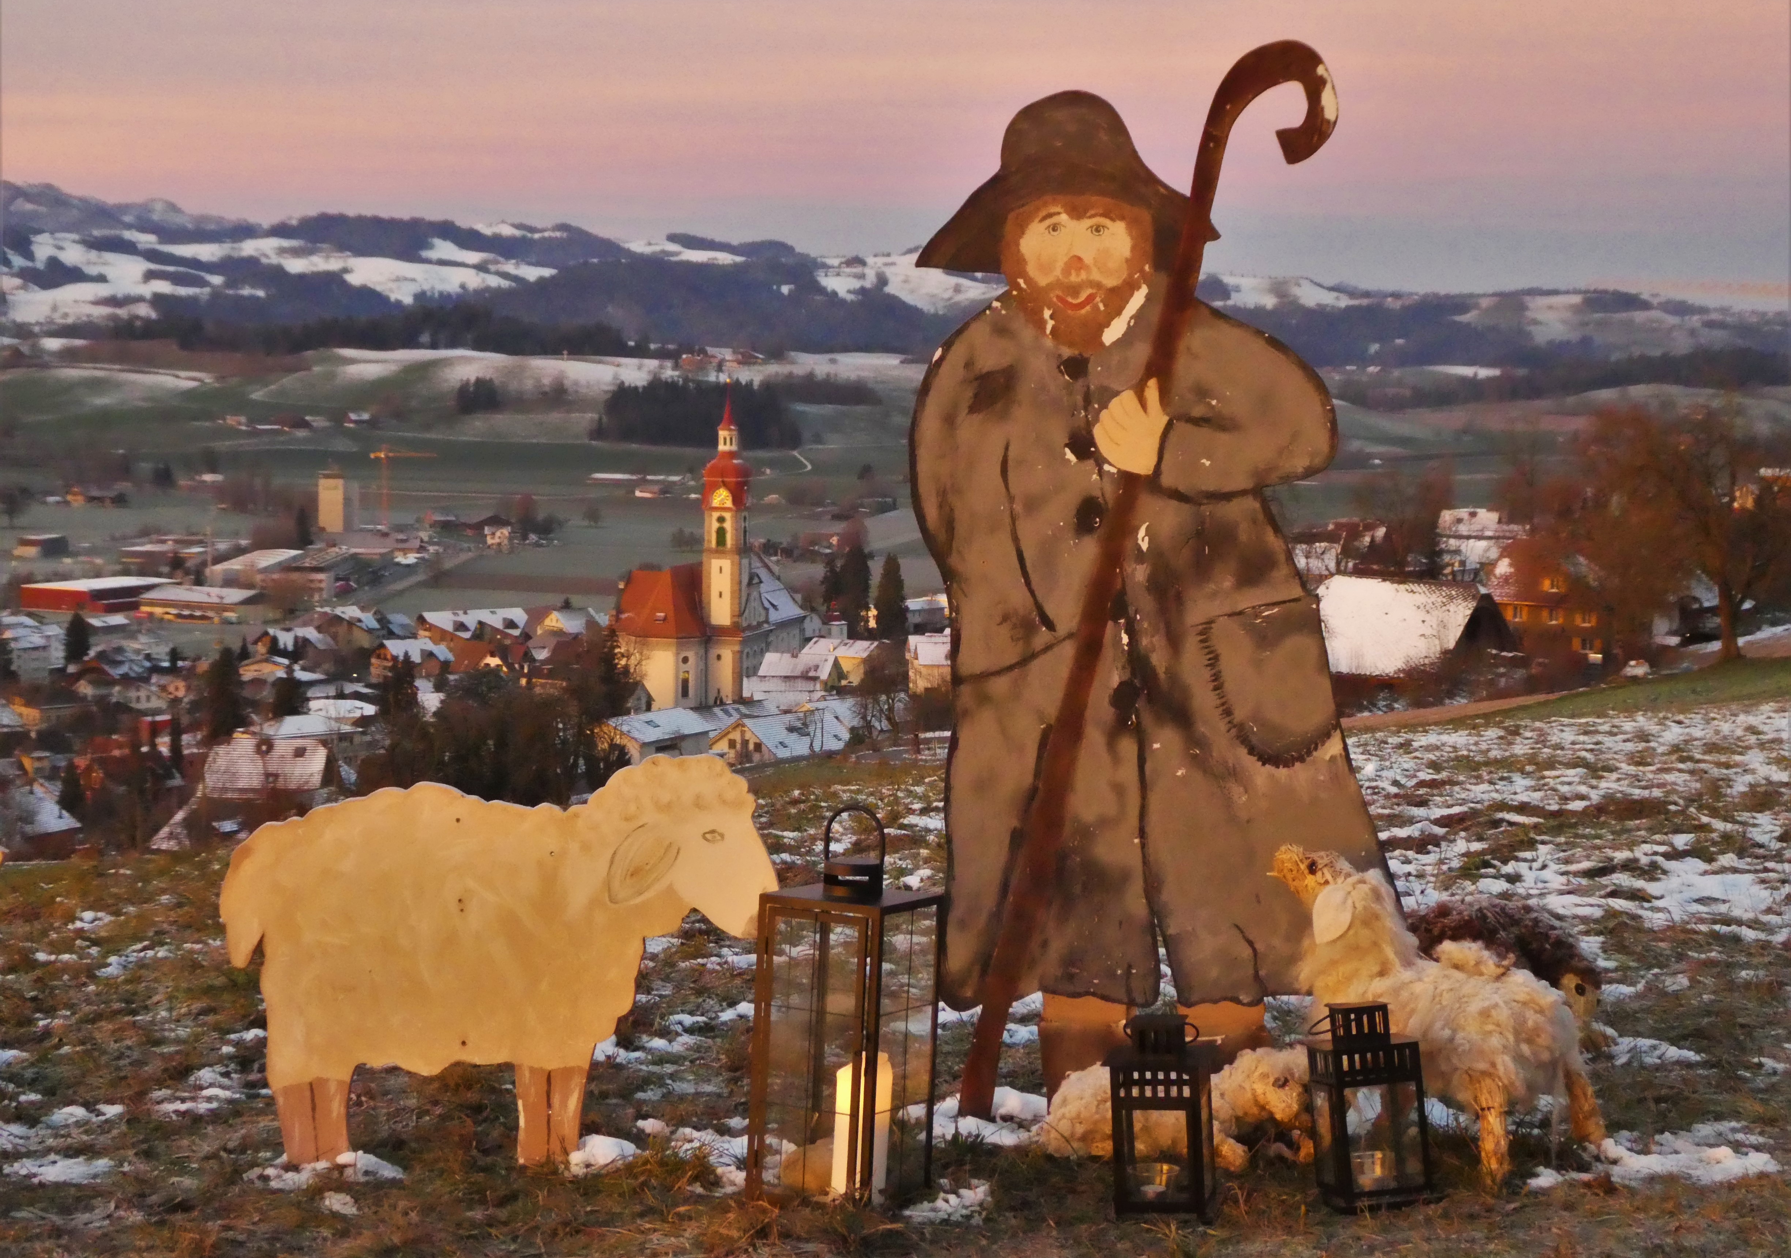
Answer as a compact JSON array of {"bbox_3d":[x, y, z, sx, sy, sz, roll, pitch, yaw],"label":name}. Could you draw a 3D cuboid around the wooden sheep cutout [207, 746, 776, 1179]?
[{"bbox_3d":[-0.616,0.518,4.570,0.865,0.640,0.025,0,5,4],"label":"wooden sheep cutout"}]

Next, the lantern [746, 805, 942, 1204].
[{"bbox_3d":[-0.067,0.525,4.190,0.192,0.553,0.192,4,3,28],"label":"lantern"}]

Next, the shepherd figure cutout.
[{"bbox_3d":[0.418,-0.063,4.850,0.775,1.660,0.060,0,4,0],"label":"shepherd figure cutout"}]

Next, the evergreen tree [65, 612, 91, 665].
[{"bbox_3d":[-163.477,2.085,590.000,5.319,11.169,5.319,0,4,0],"label":"evergreen tree"}]

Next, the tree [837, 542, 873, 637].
[{"bbox_3d":[-8.806,-8.047,640.000,7.700,22.000,7.700,0,5,0],"label":"tree"}]

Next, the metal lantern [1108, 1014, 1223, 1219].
[{"bbox_3d":[0.396,0.717,4.360,0.155,0.283,0.155,-1,5,12],"label":"metal lantern"}]

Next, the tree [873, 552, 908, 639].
[{"bbox_3d":[-1.030,-6.072,620.000,7.060,19.332,7.060,0,4,0],"label":"tree"}]

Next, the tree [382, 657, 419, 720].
[{"bbox_3d":[-80.619,9.929,480.000,6.149,10.521,6.149,0,4,0],"label":"tree"}]

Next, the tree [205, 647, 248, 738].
[{"bbox_3d":[-97.723,10.099,430.000,6.200,15.500,6.200,0,5,0],"label":"tree"}]

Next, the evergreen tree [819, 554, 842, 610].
[{"bbox_3d":[-13.984,-7.303,655.000,6.300,19.000,6.300,0,5,0],"label":"evergreen tree"}]

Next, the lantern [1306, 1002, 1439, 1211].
[{"bbox_3d":[0.706,0.702,4.400,0.138,0.283,0.138,-8,5,-9],"label":"lantern"}]

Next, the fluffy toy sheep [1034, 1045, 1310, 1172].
[{"bbox_3d":[0.445,0.756,4.650,0.420,0.185,0.180,2,6,22],"label":"fluffy toy sheep"}]

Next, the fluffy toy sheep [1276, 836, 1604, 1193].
[{"bbox_3d":[0.839,0.606,4.600,0.520,0.510,0.230,3,5,33],"label":"fluffy toy sheep"}]

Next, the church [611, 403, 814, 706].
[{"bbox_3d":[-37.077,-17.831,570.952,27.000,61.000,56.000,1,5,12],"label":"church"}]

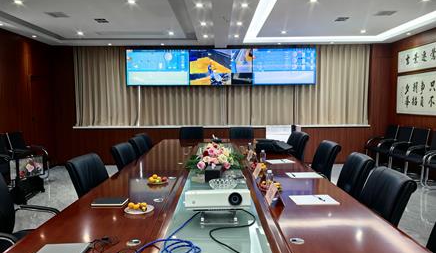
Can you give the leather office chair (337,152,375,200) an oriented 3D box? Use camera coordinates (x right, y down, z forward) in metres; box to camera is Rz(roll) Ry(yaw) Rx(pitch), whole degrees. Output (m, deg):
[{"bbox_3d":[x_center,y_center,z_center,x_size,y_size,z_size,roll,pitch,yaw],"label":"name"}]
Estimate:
[{"bbox_3d":[1.094,0.751,3.253,0.620,0.940,0.570,0,4,0],"label":"leather office chair"}]

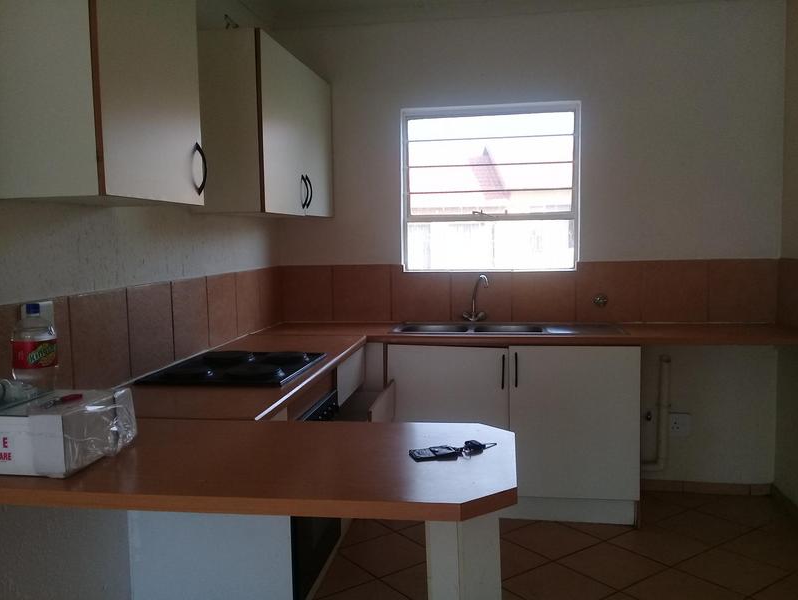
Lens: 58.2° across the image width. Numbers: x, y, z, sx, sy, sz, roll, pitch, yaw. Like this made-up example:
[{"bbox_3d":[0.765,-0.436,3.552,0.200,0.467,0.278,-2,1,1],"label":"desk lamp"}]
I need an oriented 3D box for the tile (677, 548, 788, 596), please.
[{"bbox_3d":[1.374,1.128,2.966,0.333,0.010,0.333,-5,6,-35],"label":"tile"}]

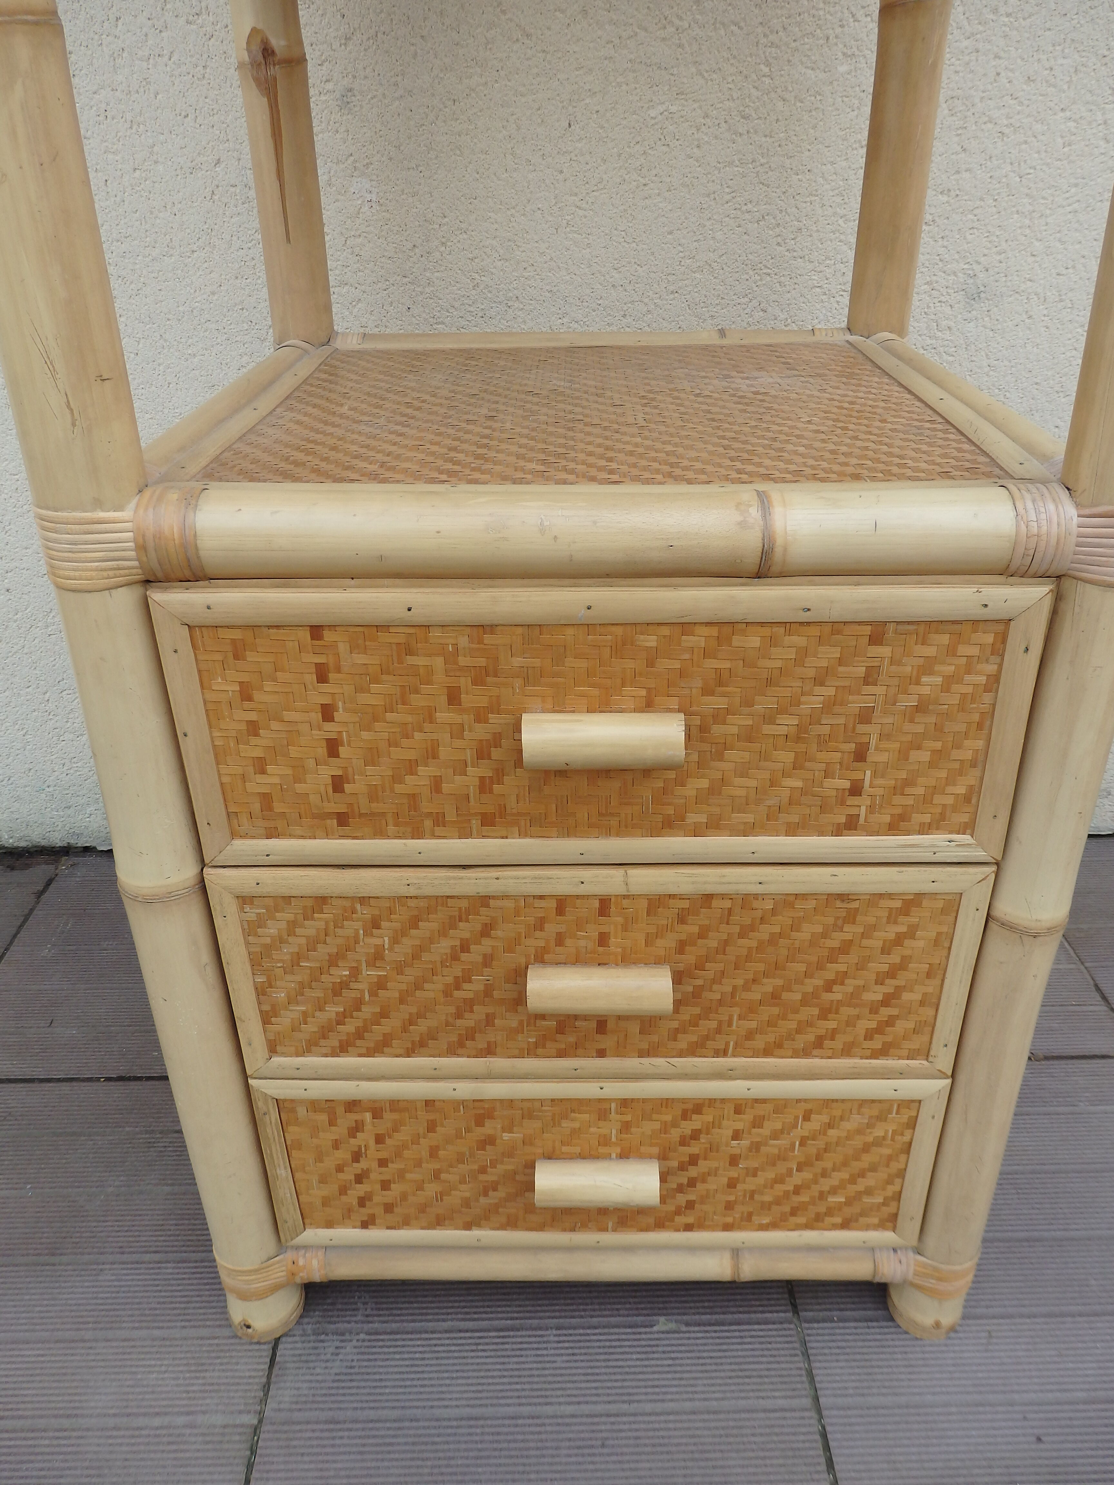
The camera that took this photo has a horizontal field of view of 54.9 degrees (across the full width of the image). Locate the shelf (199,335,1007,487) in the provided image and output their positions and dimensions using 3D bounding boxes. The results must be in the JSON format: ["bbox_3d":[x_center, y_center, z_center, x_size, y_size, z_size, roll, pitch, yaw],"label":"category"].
[{"bbox_3d":[0.021,-0.201,0.634,0.370,0.013,0.364,0,29,1],"label":"shelf"}]

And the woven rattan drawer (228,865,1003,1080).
[{"bbox_3d":[0.023,0.054,0.664,0.375,0.135,0.307,0,28,2],"label":"woven rattan drawer"}]

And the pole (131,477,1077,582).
[{"bbox_3d":[0.017,-0.089,0.440,0.372,0.042,0.042,0,29,1],"label":"pole"}]

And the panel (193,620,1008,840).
[{"bbox_3d":[0.019,-0.004,0.487,0.351,0.110,0.016,0,29,1],"label":"panel"}]

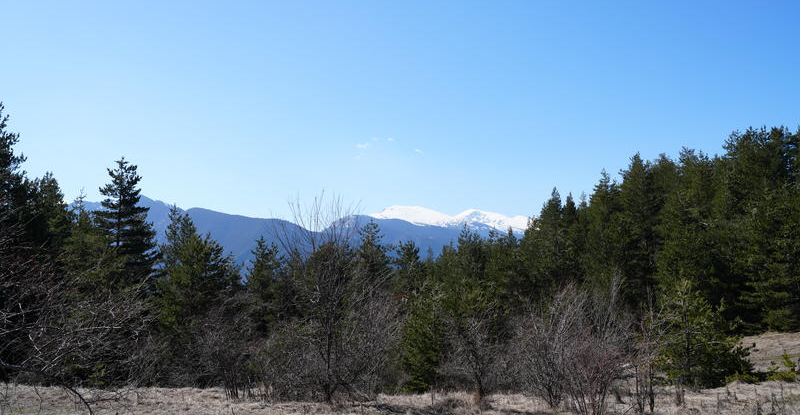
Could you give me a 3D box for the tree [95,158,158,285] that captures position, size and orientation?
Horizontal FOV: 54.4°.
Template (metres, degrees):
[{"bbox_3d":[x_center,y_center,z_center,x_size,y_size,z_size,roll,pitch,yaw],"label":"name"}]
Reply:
[{"bbox_3d":[-10.552,1.890,30.000,2.700,7.640,2.700,0,-3,0],"label":"tree"}]

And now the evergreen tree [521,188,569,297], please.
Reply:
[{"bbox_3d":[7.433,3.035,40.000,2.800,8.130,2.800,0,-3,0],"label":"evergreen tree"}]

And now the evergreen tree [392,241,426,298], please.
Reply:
[{"bbox_3d":[0.403,3.777,33.000,1.800,4.840,1.800,0,-3,0],"label":"evergreen tree"}]

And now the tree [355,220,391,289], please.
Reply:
[{"bbox_3d":[-1.132,3.251,32.000,1.900,5.510,1.900,0,-3,0],"label":"tree"}]

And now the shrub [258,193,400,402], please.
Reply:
[{"bbox_3d":[-1.269,1.629,14.000,2.500,3.760,2.300,0,-3,0],"label":"shrub"}]

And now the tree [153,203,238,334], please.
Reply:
[{"bbox_3d":[-5.990,2.307,23.000,2.800,4.730,2.800,0,-3,0],"label":"tree"}]

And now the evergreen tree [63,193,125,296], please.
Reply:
[{"bbox_3d":[-10.642,2.396,27.000,2.400,5.620,2.400,0,-3,0],"label":"evergreen tree"}]

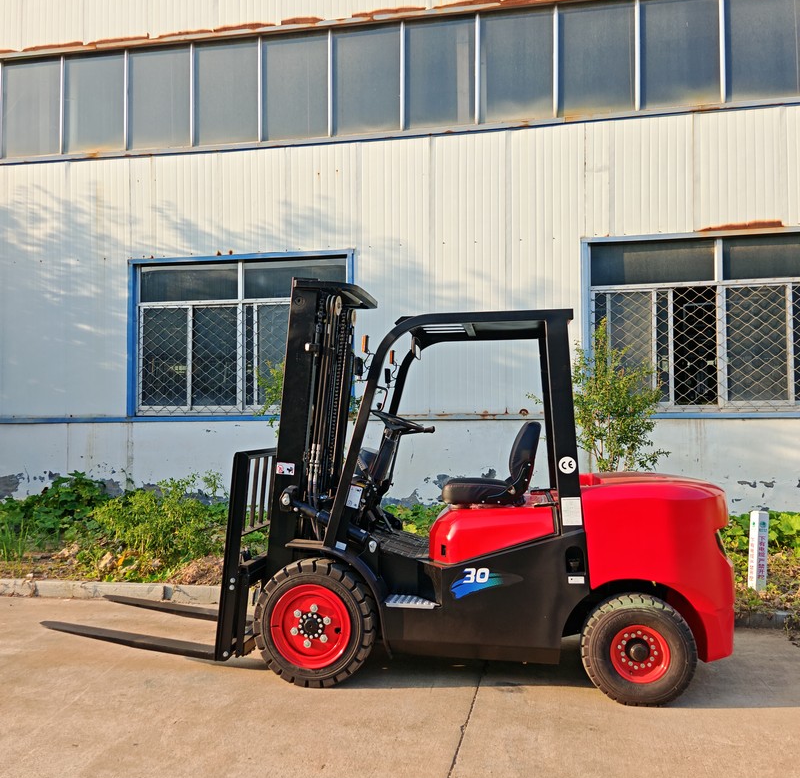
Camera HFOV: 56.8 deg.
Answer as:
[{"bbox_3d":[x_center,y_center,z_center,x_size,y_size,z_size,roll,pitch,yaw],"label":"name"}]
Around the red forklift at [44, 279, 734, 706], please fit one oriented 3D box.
[{"bbox_3d":[-0.159,0.500,4.685,4.130,2.340,1.240,0,-2,10],"label":"red forklift"}]

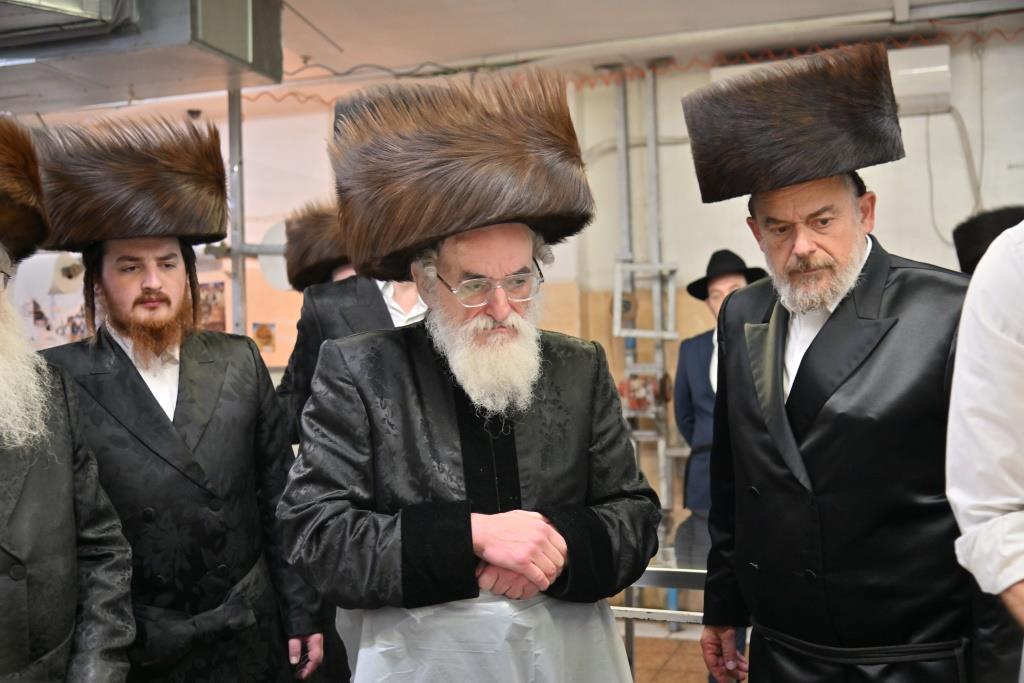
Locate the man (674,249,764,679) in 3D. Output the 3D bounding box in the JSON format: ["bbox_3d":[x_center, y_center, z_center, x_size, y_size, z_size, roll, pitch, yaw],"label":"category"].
[{"bbox_3d":[0.873,0.521,4.300,0.490,1.770,0.340,-2,0,16],"label":"man"}]

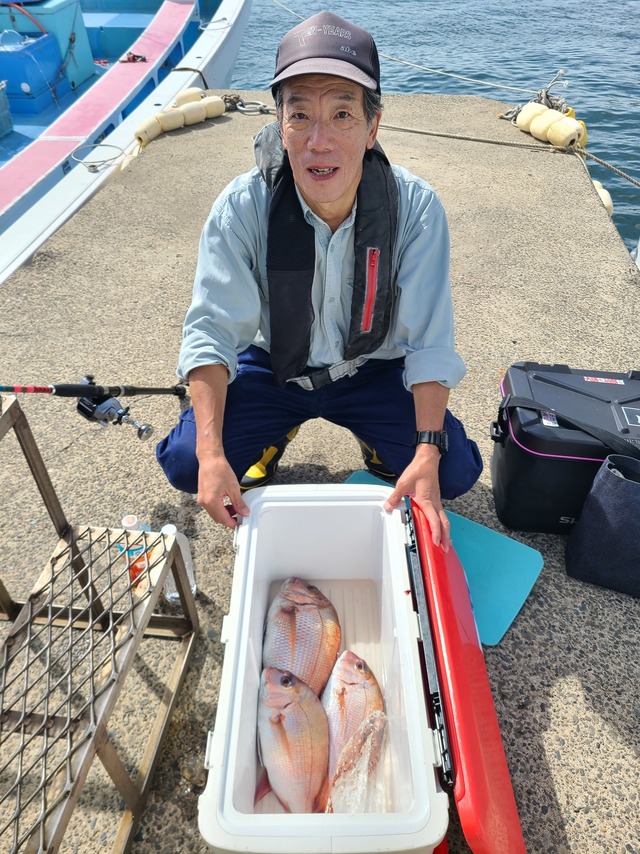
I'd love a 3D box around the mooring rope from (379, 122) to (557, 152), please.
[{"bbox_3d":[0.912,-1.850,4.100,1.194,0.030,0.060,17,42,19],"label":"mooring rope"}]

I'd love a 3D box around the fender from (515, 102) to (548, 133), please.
[{"bbox_3d":[1.383,-2.032,4.207,0.178,0.178,0.202,-11,41,-13],"label":"fender"}]

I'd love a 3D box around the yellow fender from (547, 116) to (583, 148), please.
[{"bbox_3d":[1.494,-1.801,3.924,0.178,0.178,0.202,-11,41,-13],"label":"yellow fender"}]

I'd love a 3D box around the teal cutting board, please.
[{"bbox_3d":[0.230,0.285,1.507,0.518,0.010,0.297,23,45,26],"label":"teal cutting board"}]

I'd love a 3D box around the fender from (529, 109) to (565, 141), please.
[{"bbox_3d":[1.438,-1.916,4.066,0.178,0.178,0.202,-11,41,-13],"label":"fender"}]

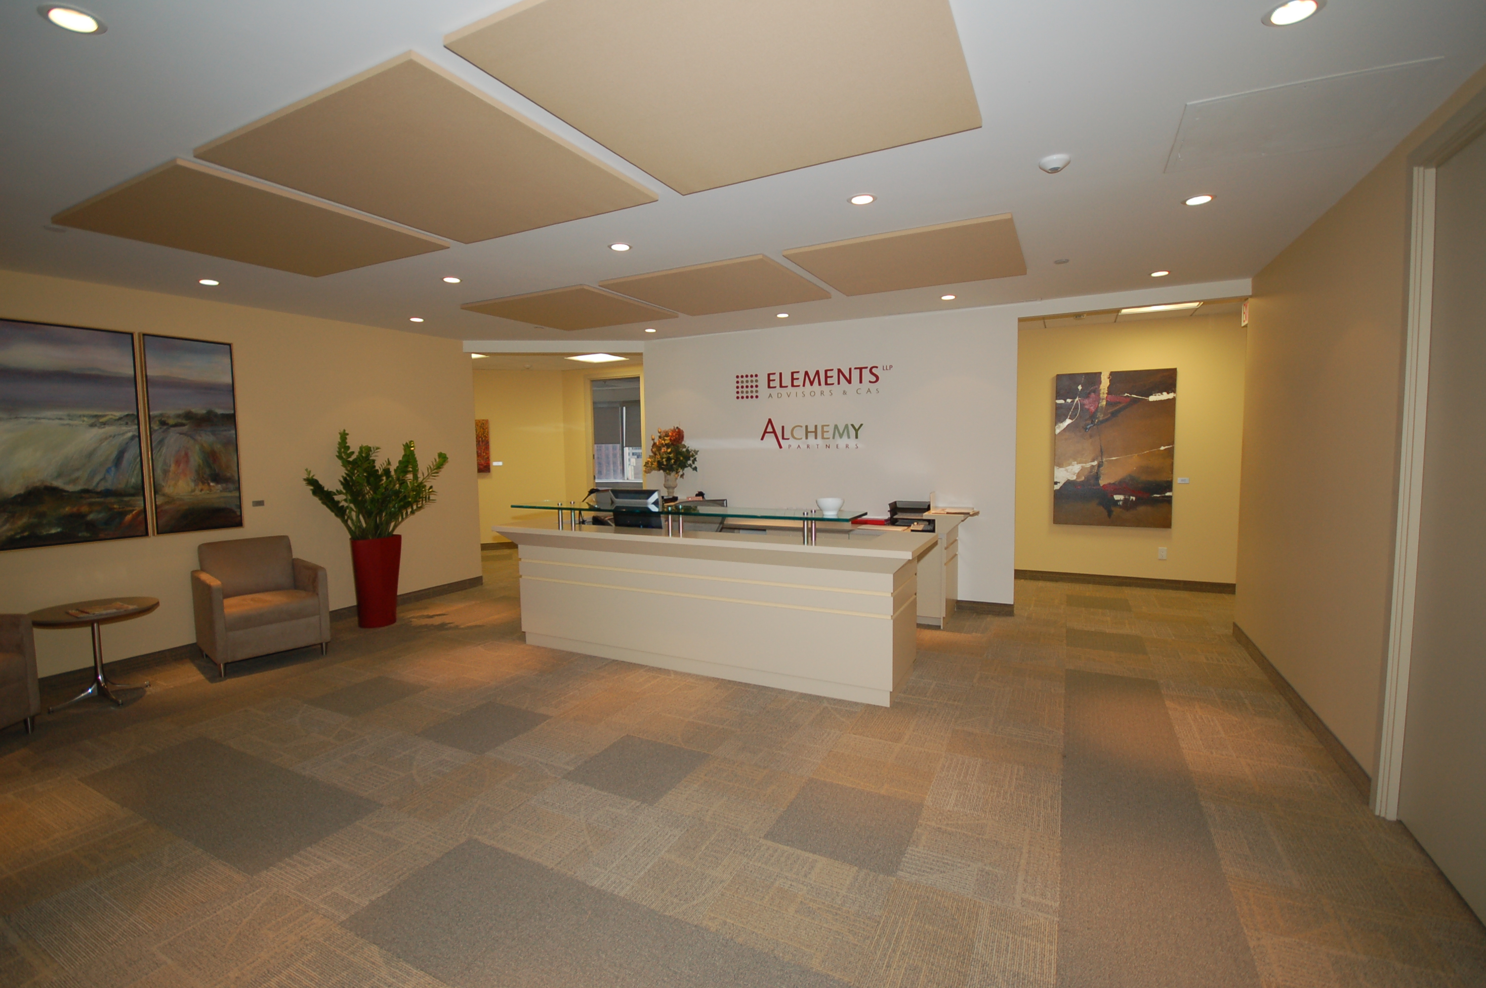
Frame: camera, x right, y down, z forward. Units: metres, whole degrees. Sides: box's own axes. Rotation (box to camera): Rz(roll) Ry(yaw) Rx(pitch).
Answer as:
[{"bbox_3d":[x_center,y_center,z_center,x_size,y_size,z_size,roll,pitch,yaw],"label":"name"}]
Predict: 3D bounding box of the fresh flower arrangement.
[{"bbox_3d":[-0.727,-0.425,6.200,0.480,0.510,0.450,-1,5,0],"label":"fresh flower arrangement"}]

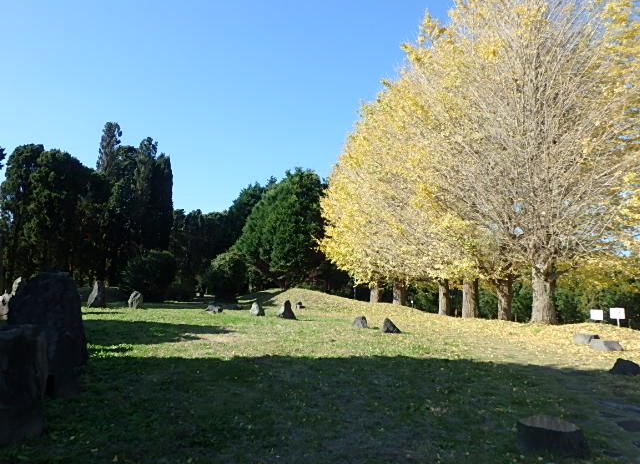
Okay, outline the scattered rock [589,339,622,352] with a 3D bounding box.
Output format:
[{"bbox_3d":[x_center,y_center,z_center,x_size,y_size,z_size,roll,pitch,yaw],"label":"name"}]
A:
[{"bbox_3d":[5.915,2.326,9.937,0.621,0.225,0.466,-3,-6,30],"label":"scattered rock"}]

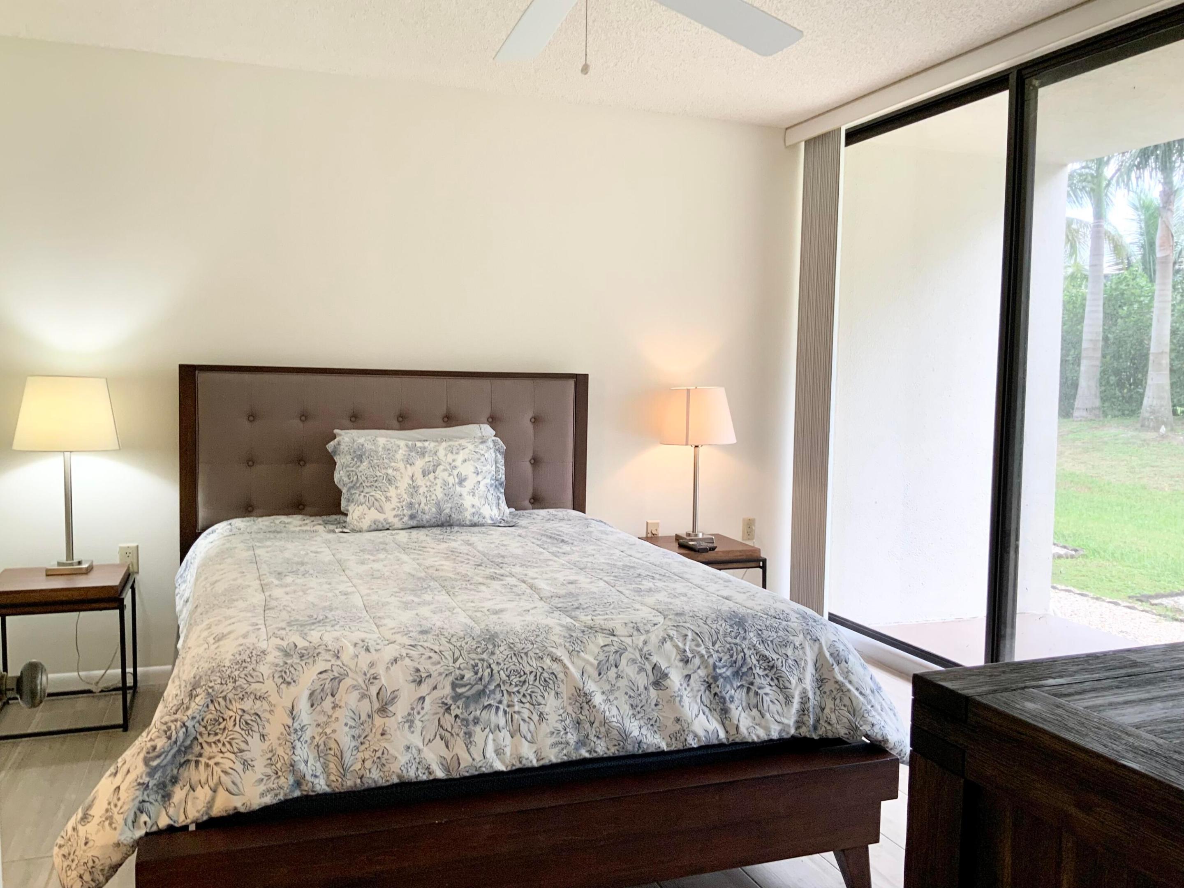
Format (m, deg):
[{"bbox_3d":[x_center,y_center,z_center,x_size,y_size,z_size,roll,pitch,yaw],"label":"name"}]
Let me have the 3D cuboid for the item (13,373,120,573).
[{"bbox_3d":[-1.891,0.115,3.583,0.345,0.700,0.345,-1,4,-20],"label":"item"}]

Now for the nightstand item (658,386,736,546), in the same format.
[{"bbox_3d":[0.473,0.093,4.444,0.345,0.700,0.345,1,4,0],"label":"nightstand item"}]

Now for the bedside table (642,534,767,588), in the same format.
[{"bbox_3d":[0.473,0.701,4.448,0.460,0.512,0.460,-1,4,-20],"label":"bedside table"}]

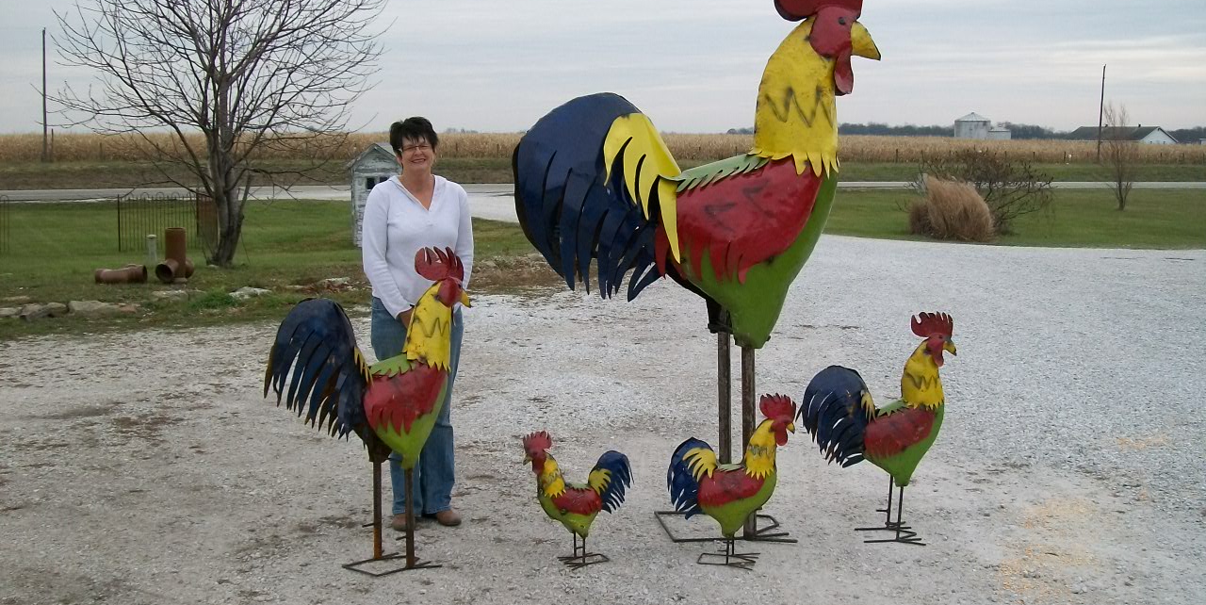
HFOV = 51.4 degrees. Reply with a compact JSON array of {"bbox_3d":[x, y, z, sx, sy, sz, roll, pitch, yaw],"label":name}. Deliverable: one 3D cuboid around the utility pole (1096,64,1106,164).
[{"bbox_3d":[43.515,-16.423,109.456,0.280,8.540,0.280,1,7,0],"label":"utility pole"}]

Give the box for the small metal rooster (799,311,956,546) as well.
[{"bbox_3d":[1.095,0.485,5.011,0.622,0.908,0.260,0,7,-3],"label":"small metal rooster"}]

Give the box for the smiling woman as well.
[{"bbox_3d":[-0.768,0.082,5.117,0.470,1.650,0.340,-2,8,-16],"label":"smiling woman"}]

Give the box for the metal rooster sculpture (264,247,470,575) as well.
[{"bbox_3d":[-0.820,0.397,4.584,0.836,1.178,0.330,-6,10,-43],"label":"metal rooster sculpture"}]

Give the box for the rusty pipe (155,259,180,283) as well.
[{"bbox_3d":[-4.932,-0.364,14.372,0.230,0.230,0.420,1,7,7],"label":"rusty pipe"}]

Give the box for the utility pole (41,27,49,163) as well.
[{"bbox_3d":[-31.989,-11.739,71.513,0.270,7.585,0.270,-3,8,-24],"label":"utility pole"}]

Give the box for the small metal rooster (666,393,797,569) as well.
[{"bbox_3d":[0.478,0.652,4.704,0.478,0.645,0.220,2,8,13],"label":"small metal rooster"}]

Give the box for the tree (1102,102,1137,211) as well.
[{"bbox_3d":[13.036,-3.673,31.402,0.896,2.696,0.896,0,7,0],"label":"tree"}]

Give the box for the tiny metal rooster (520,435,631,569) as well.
[{"bbox_3d":[-0.090,0.721,4.695,0.432,0.502,0.190,-2,8,-20],"label":"tiny metal rooster"}]

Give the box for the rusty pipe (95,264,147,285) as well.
[{"bbox_3d":[-5.424,-0.329,14.122,0.620,0.220,0.250,0,7,2],"label":"rusty pipe"}]

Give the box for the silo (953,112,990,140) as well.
[{"bbox_3d":[67.787,-31.305,230.455,6.738,7.077,6.738,3,8,16],"label":"silo"}]

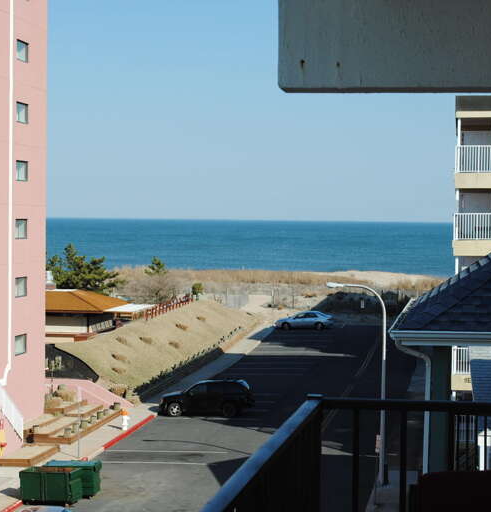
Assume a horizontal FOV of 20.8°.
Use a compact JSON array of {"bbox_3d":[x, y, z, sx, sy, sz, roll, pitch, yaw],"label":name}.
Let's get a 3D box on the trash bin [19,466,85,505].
[{"bbox_3d":[-7.104,8.368,48.900,1.900,1.150,1.150,1,2,8],"label":"trash bin"}]

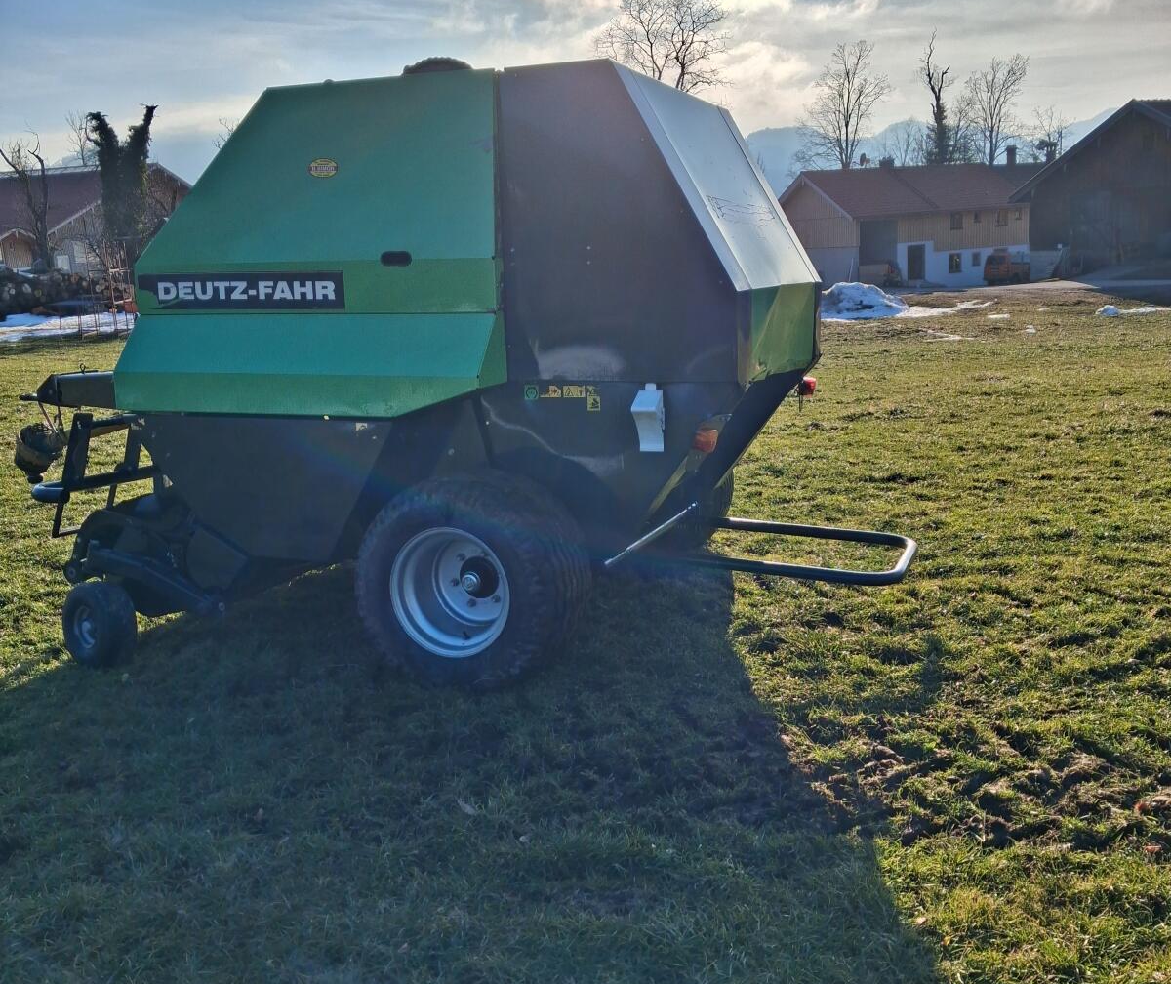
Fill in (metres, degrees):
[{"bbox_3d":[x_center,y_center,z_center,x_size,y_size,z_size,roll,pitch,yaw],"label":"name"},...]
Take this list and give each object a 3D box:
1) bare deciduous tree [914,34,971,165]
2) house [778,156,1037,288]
[{"bbox_3d":[28.900,-27.600,98.800,4.100,19.000,4.100,-2,11,0],"label":"bare deciduous tree"},{"bbox_3d":[20.500,-18.000,82.300,14.800,7.600,13.400,-6,12,-23],"label":"house"}]

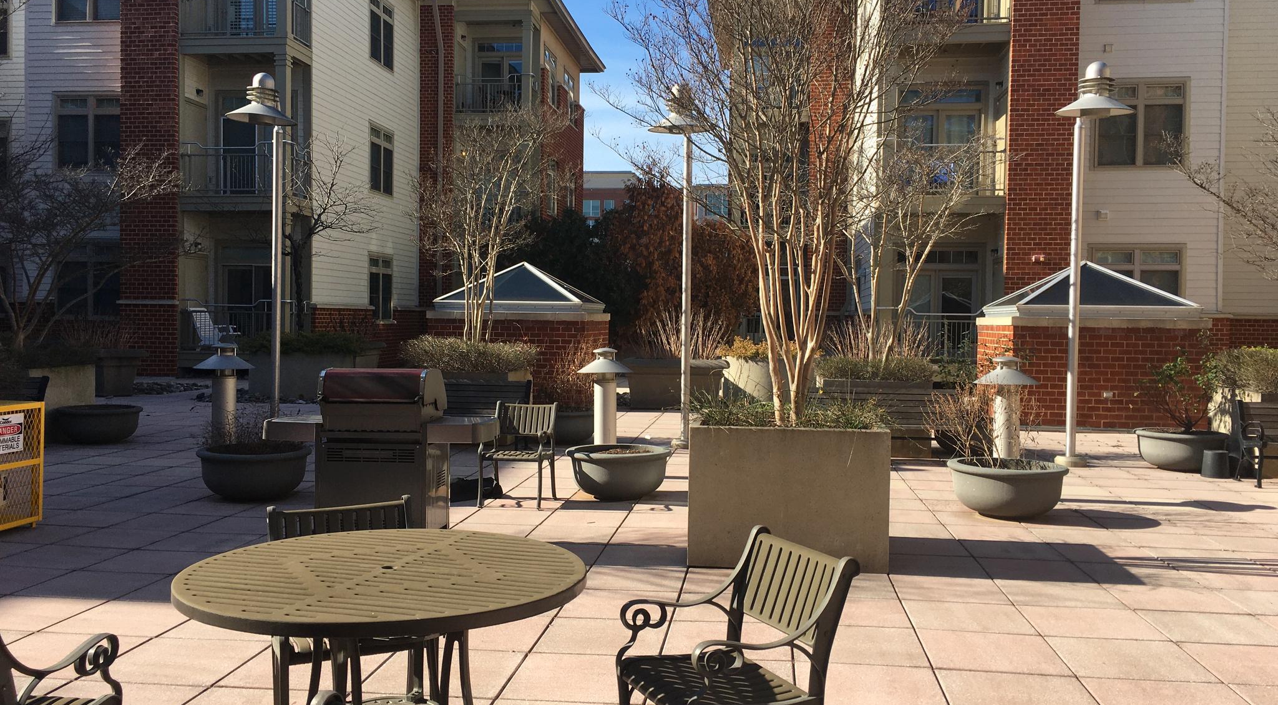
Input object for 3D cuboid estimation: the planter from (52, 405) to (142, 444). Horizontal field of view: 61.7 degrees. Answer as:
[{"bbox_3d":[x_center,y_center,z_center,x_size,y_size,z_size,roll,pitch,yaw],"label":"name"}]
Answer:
[{"bbox_3d":[-6.592,0.893,13.045,0.960,0.415,0.960,1,2,7],"label":"planter"}]

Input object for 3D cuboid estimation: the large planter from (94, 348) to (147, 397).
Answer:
[{"bbox_3d":[-10.538,0.375,21.084,1.250,0.930,1.150,1,2,7],"label":"large planter"}]

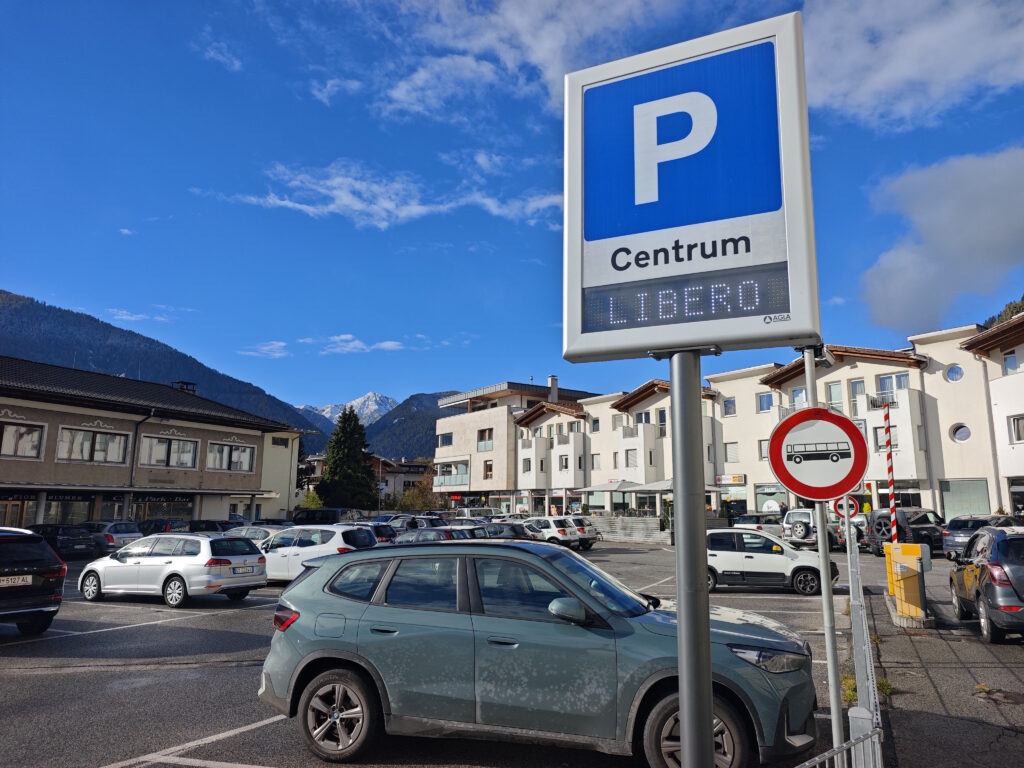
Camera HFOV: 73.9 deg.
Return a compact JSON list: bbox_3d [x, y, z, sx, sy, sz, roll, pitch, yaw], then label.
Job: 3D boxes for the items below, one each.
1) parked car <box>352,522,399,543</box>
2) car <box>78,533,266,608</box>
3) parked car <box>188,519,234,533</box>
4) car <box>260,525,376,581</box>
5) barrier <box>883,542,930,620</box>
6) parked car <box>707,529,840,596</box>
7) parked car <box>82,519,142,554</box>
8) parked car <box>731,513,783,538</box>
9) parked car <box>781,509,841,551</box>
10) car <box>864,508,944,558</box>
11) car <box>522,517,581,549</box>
[{"bbox_3d":[-6.130,5.481,22.987,4.450,1.560,1.800,-3,-11,21],"label":"parked car"},{"bbox_3d":[-7.789,4.170,15.576,4.560,1.490,1.800,-4,-11,24],"label":"car"},{"bbox_3d":[-15.119,7.316,32.904,4.300,1.480,1.770,-5,-11,26],"label":"parked car"},{"bbox_3d":[-6.147,4.881,19.751,4.290,1.600,1.810,-4,-11,25],"label":"car"},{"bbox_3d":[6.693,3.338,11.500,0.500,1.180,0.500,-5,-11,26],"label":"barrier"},{"bbox_3d":[6.108,4.357,17.192,3.700,1.570,1.670,-3,-10,16],"label":"parked car"},{"bbox_3d":[-19.525,7.267,32.075,4.300,1.530,1.780,-5,-12,29],"label":"parked car"},{"bbox_3d":[13.848,7.798,36.114,4.300,1.620,1.820,7,-12,-33],"label":"parked car"},{"bbox_3d":[15.685,7.235,33.727,4.600,1.870,1.860,7,-12,-32],"label":"parked car"},{"bbox_3d":[18.447,6.697,30.723,4.700,1.970,1.990,7,-12,-31],"label":"car"},{"bbox_3d":[1.131,7.420,33.702,4.150,1.610,1.755,-7,-13,37],"label":"car"}]

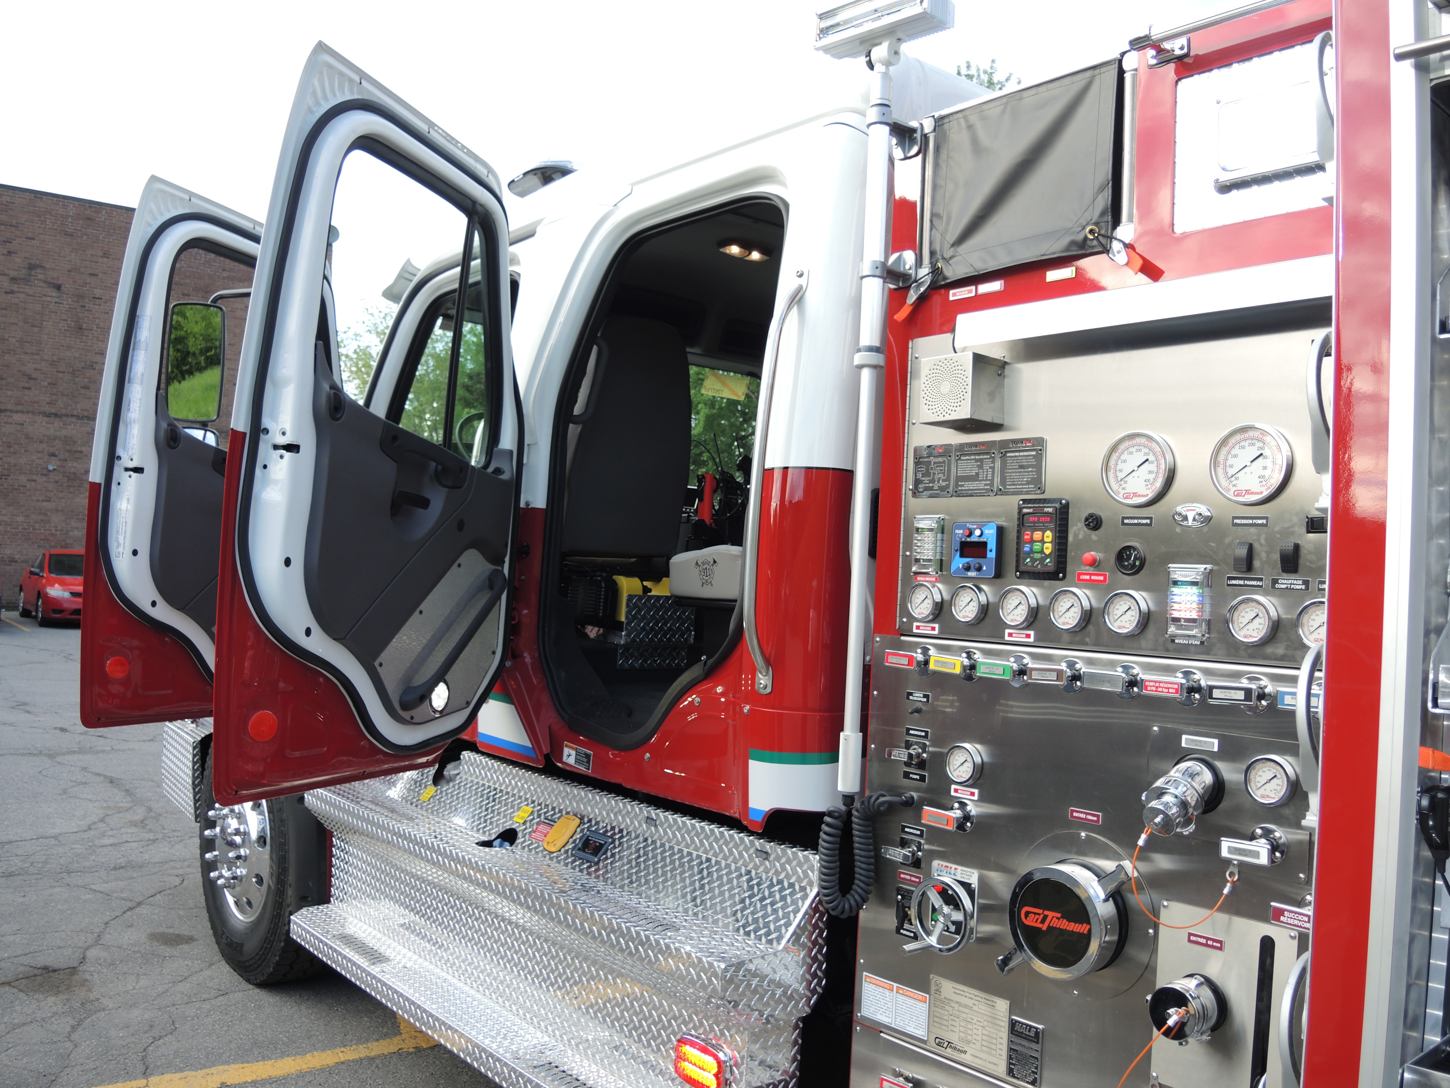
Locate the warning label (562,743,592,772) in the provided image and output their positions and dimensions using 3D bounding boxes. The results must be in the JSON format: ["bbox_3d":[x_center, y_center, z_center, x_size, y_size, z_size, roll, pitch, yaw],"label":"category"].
[{"bbox_3d":[-0.392,0.567,3.120,0.003,0.055,0.135,5,1,-41],"label":"warning label"}]

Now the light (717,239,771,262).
[{"bbox_3d":[0.061,-0.900,3.600,0.190,0.035,0.100,5,-3,-41],"label":"light"}]

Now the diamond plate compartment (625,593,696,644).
[{"bbox_3d":[-0.258,0.236,3.655,0.272,0.147,0.200,5,-3,-41],"label":"diamond plate compartment"}]

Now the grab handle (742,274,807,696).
[{"bbox_3d":[0.094,-0.134,2.555,0.080,0.925,0.045,9,-5,-41],"label":"grab handle"}]

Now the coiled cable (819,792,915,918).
[{"bbox_3d":[0.246,0.538,2.030,0.100,0.205,0.145,5,-3,-41],"label":"coiled cable"}]

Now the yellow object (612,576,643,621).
[{"bbox_3d":[-0.304,0.174,3.720,0.100,0.140,0.130,5,-3,-41],"label":"yellow object"}]

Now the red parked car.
[{"bbox_3d":[-12.629,0.844,23.000,1.760,1.410,4.450,4,-2,-37],"label":"red parked car"}]

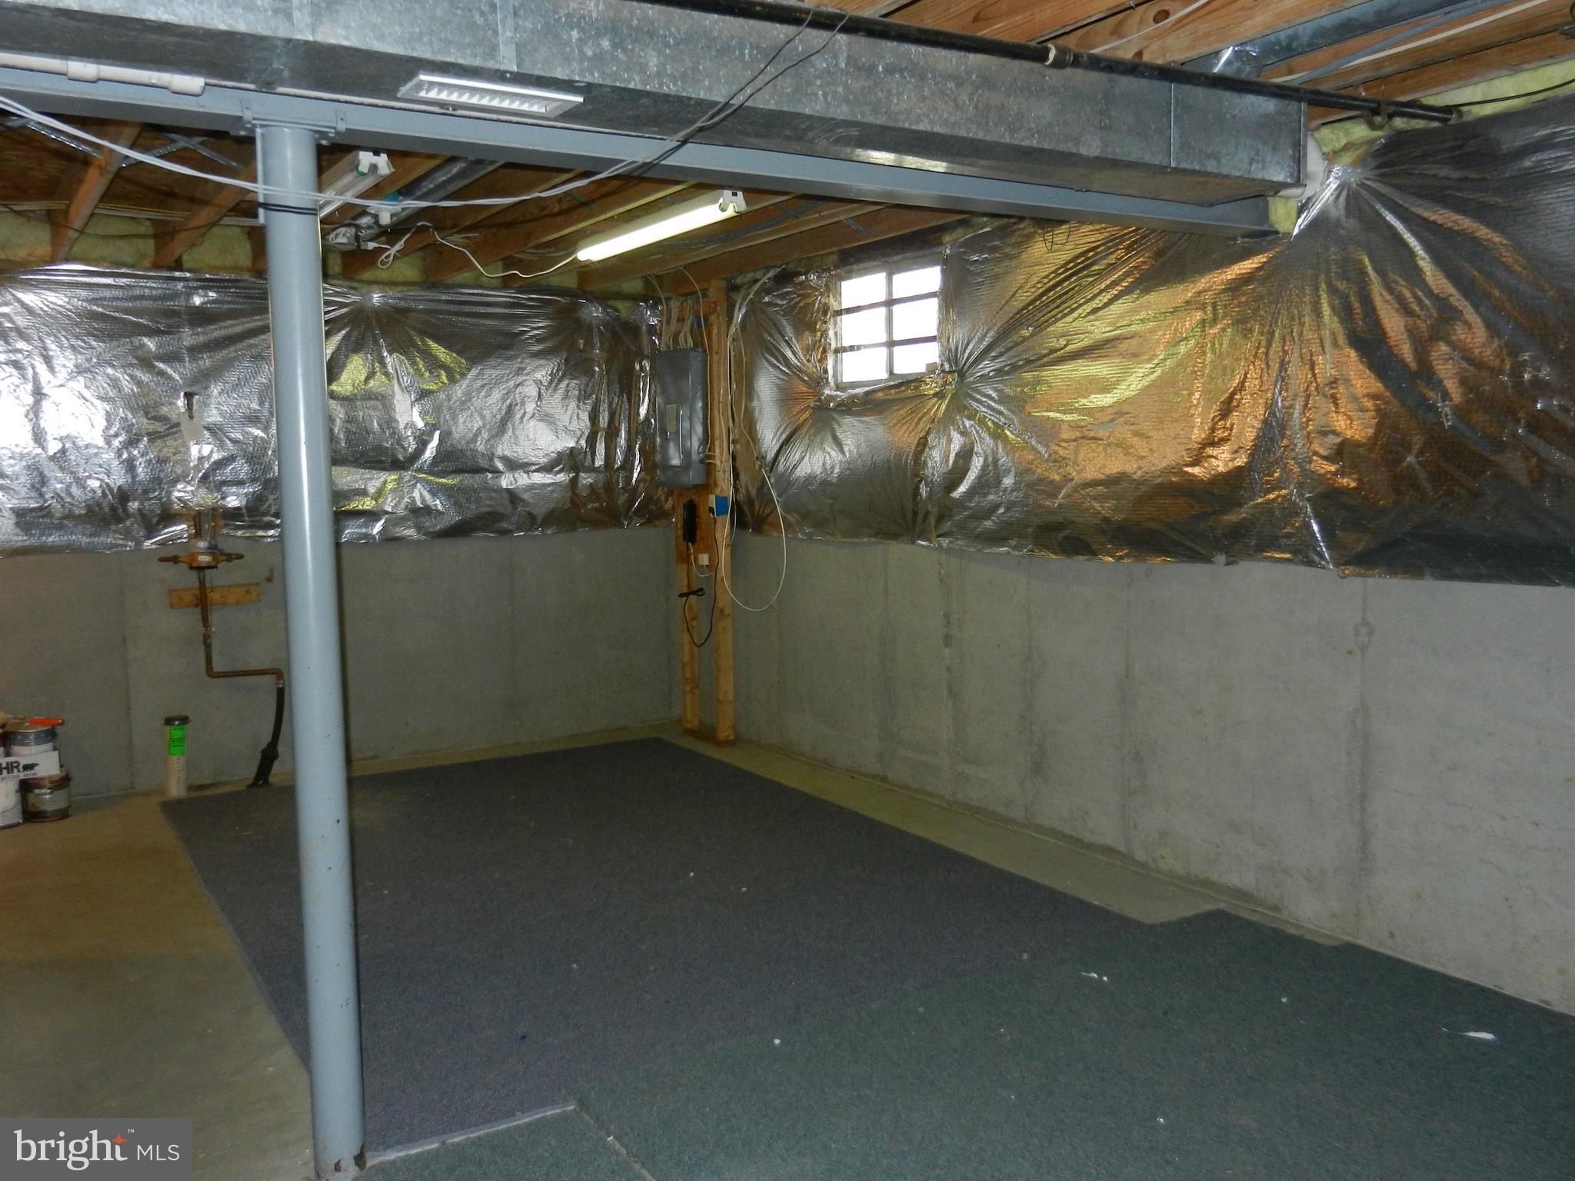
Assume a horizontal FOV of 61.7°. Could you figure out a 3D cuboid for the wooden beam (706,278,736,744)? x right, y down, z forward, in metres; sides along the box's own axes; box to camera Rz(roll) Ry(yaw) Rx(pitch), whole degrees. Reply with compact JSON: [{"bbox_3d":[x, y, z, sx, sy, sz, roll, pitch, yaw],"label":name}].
[{"bbox_3d":[-0.344,-0.392,6.840,0.089,2.385,0.040,-5,7,-32],"label":"wooden beam"}]

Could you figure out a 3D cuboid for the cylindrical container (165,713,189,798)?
[{"bbox_3d":[-2.812,0.762,6.077,0.096,0.373,0.096,-5,7,-32],"label":"cylindrical container"}]

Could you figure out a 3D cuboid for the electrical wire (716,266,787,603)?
[{"bbox_3d":[-0.172,-0.713,6.634,0.150,1.710,0.470,-5,7,-32],"label":"electrical wire"}]

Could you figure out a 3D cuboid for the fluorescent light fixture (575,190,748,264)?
[{"bbox_3d":[-0.505,-1.340,4.914,0.110,0.085,1.245,-5,7,-32],"label":"fluorescent light fixture"}]

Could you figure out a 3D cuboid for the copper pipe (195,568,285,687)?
[{"bbox_3d":[-2.616,0.182,6.321,0.370,0.600,0.110,-5,7,-32],"label":"copper pipe"}]

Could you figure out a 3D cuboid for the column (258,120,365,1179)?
[{"bbox_3d":[-0.982,0.165,2.740,0.104,2.188,0.104,-5,7,-32],"label":"column"}]

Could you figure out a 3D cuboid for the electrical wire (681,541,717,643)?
[{"bbox_3d":[-0.475,0.013,6.908,0.055,0.540,0.360,-5,7,-32],"label":"electrical wire"}]

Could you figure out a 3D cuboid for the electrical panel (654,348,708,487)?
[{"bbox_3d":[-0.552,-0.881,6.847,0.105,0.685,0.370,-5,7,-32],"label":"electrical panel"}]

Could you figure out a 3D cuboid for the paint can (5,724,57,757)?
[{"bbox_3d":[-3.262,0.699,5.686,0.177,0.195,0.177,-5,7,-32],"label":"paint can"}]

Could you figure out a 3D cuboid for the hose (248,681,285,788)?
[{"bbox_3d":[-2.492,0.687,6.293,0.180,0.467,0.170,-5,7,-32],"label":"hose"}]

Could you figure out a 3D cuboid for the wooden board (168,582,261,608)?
[{"bbox_3d":[-2.739,0.028,6.321,0.406,0.086,0.035,-5,7,-32],"label":"wooden board"}]

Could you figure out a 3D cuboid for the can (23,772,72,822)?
[{"bbox_3d":[-3.226,0.898,5.744,0.172,0.187,0.175,-5,7,-32],"label":"can"}]

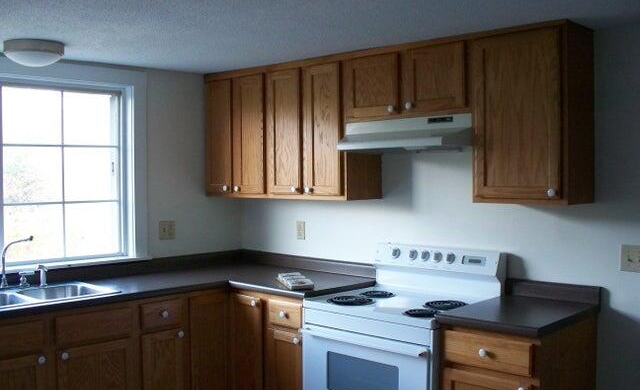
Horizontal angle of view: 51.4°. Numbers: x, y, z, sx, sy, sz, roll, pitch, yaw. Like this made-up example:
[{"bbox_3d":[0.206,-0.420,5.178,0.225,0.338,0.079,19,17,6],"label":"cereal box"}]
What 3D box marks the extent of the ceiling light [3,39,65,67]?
[{"bbox_3d":[-1.404,-0.686,3.279,0.277,0.106,0.277,0,1,0],"label":"ceiling light"}]

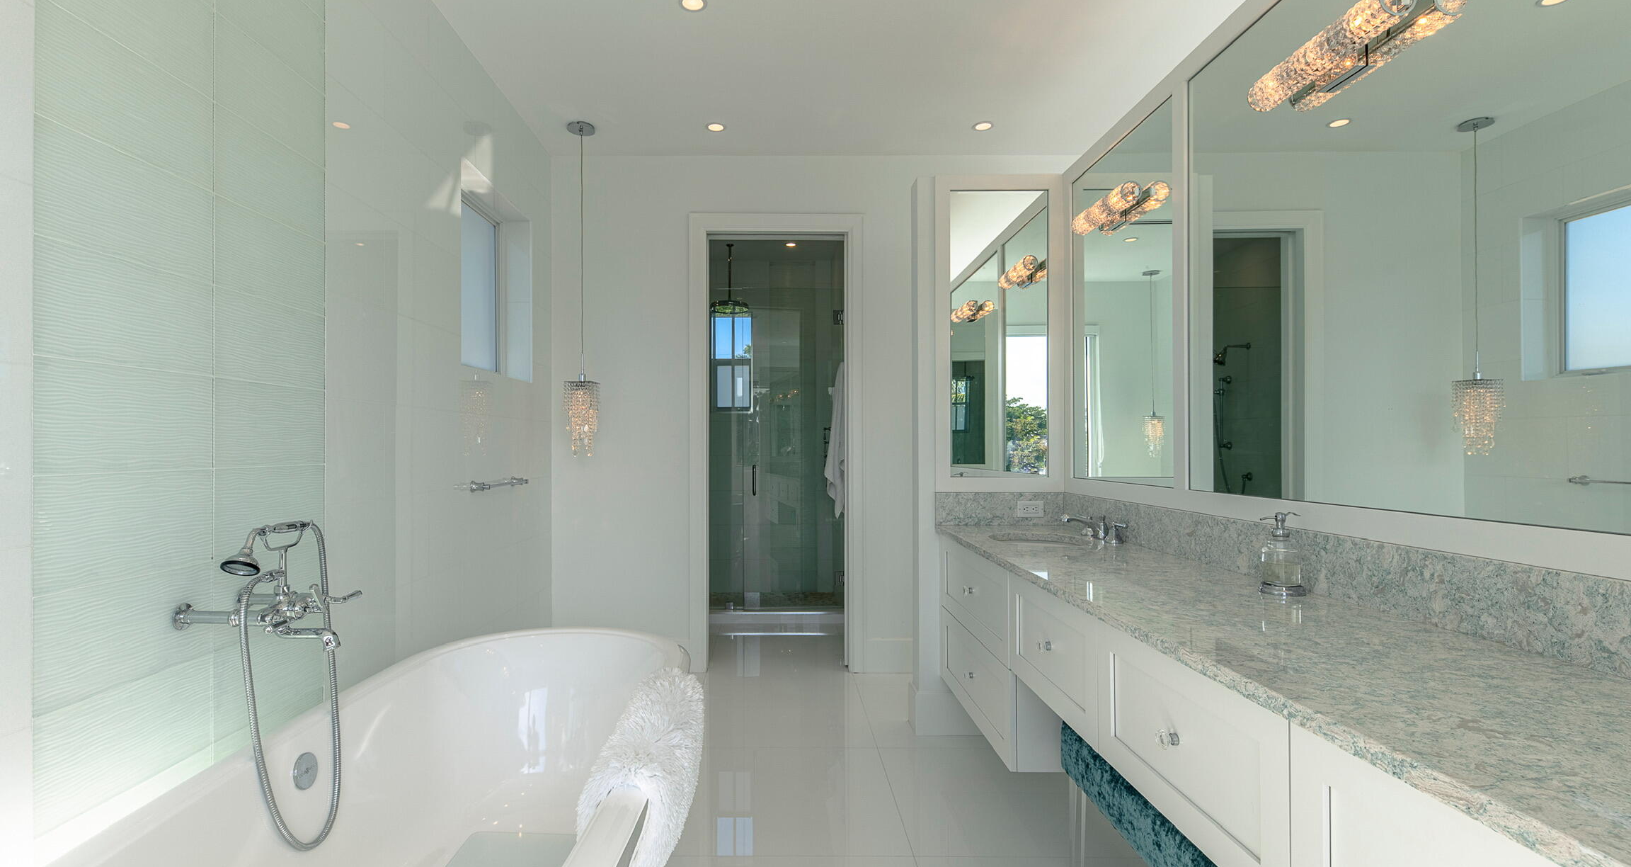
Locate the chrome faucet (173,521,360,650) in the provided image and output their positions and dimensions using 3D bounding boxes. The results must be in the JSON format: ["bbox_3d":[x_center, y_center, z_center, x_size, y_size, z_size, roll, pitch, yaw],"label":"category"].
[{"bbox_3d":[-1.190,0.335,1.490,0.280,0.288,0.300,0,-1,-3],"label":"chrome faucet"}]

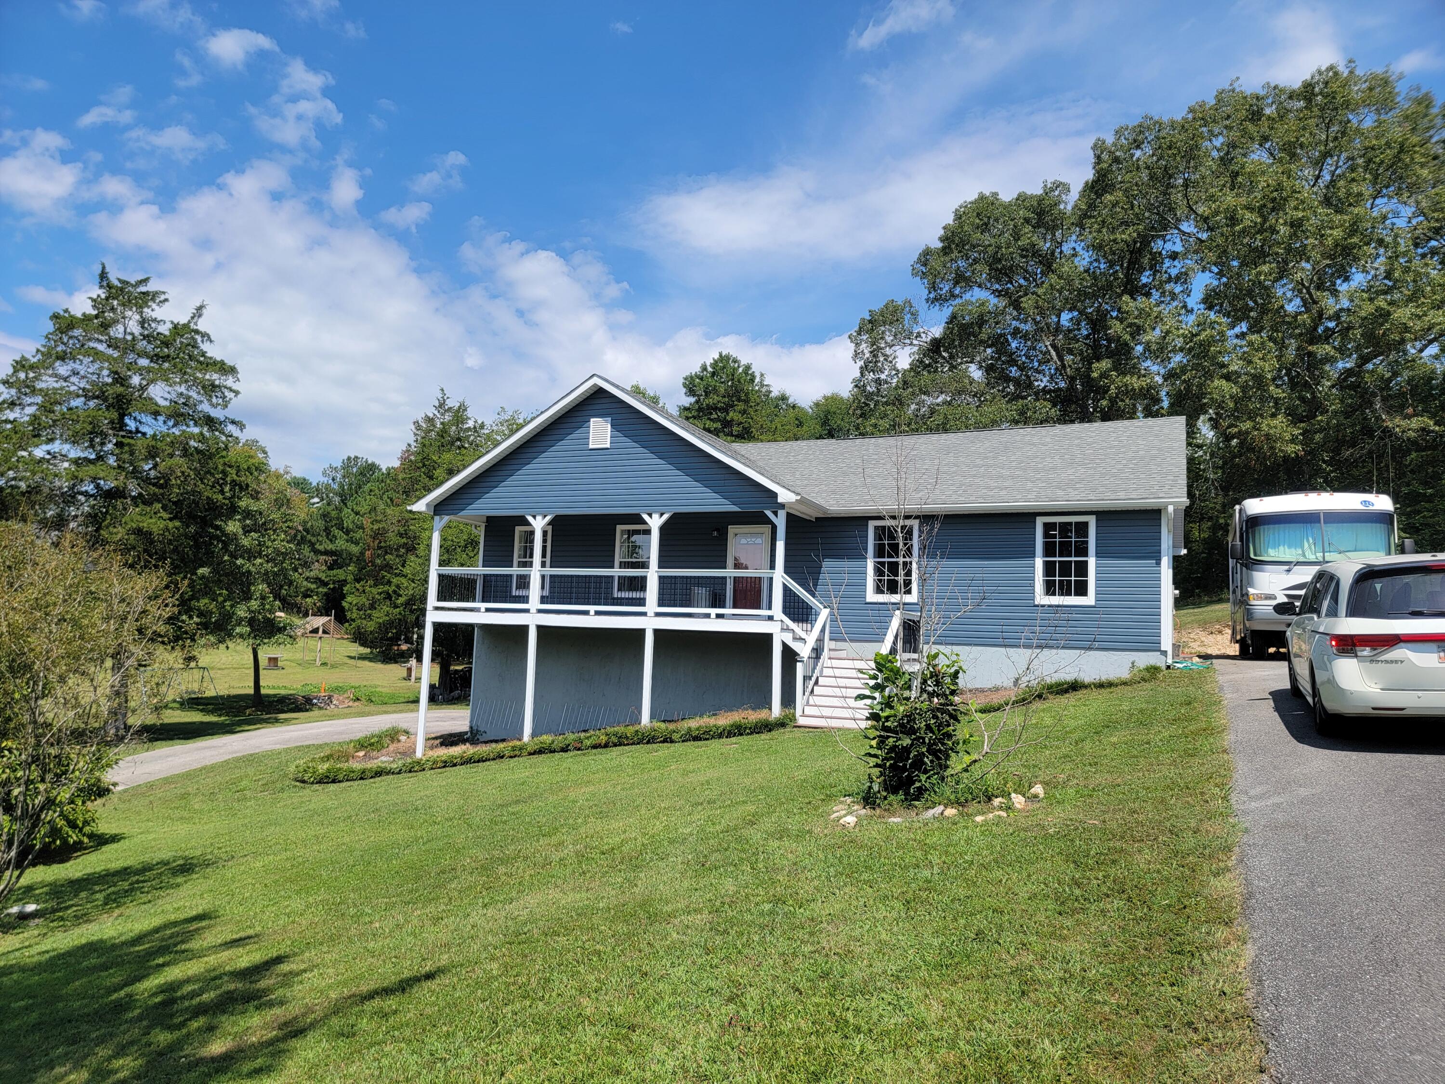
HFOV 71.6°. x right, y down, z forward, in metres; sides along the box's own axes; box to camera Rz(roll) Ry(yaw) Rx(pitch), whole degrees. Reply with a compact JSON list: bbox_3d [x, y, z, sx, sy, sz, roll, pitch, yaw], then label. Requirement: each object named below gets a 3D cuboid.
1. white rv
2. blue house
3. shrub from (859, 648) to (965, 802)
[{"bbox_3d":[13.566,1.053,23.579,2.550,3.380,10.000,-1,-7,25],"label":"white rv"},{"bbox_3d":[2.213,1.111,24.521,16.670,8.530,10.850,0,-7,24],"label":"blue house"},{"bbox_3d":[1.689,1.654,8.950,0.950,1.360,0.930,2,-6,0],"label":"shrub"}]

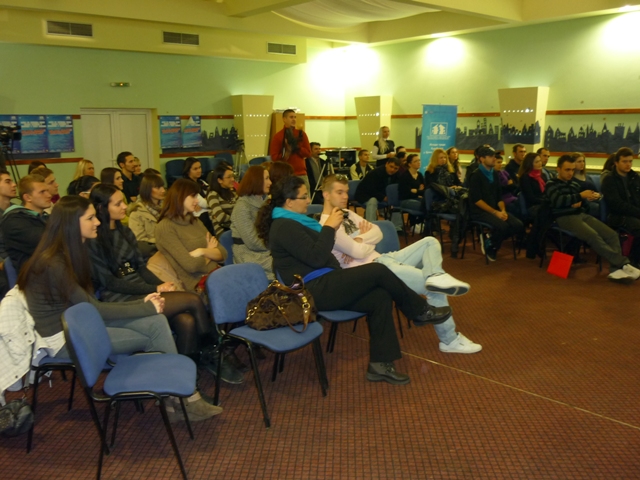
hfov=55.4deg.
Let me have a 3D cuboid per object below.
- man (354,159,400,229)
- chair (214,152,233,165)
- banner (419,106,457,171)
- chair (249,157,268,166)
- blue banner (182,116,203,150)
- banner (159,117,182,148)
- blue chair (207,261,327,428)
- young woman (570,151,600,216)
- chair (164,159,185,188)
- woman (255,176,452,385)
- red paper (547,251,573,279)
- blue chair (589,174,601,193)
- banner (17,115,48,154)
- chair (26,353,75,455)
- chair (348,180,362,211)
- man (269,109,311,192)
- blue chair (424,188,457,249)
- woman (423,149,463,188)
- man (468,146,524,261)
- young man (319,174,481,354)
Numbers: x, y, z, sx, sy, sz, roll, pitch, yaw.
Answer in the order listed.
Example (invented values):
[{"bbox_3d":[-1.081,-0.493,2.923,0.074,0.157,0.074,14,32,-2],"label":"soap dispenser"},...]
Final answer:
[{"bbox_3d":[0.831,-0.581,8.691,0.620,1.180,0.850,-7,12,-29],"label":"man"},{"bbox_3d":[-2.168,-1.628,14.444,0.530,0.820,0.550,-9,13,-37],"label":"chair"},{"bbox_3d":[2.580,-1.854,12.885,0.840,2.020,0.150,-6,12,-27],"label":"banner"},{"bbox_3d":[-1.371,-1.451,14.300,0.540,0.900,0.570,-8,12,-33],"label":"chair"},{"bbox_3d":[-3.367,-2.854,16.200,0.594,0.841,0.020,-9,14,-39],"label":"blue banner"},{"bbox_3d":[-3.505,-2.537,14.400,0.030,0.760,0.530,9,14,44],"label":"banner"},{"bbox_3d":[-0.279,0.556,3.549,0.530,0.800,0.520,8,14,39],"label":"blue chair"},{"bbox_3d":[3.276,-0.409,7.500,0.480,1.270,0.780,-10,14,-40],"label":"young woman"},{"bbox_3d":[-2.950,-1.208,12.900,0.550,0.950,0.580,-8,13,-37],"label":"chair"},{"bbox_3d":[0.223,0.238,3.912,1.200,1.280,0.580,3,11,18],"label":"woman"},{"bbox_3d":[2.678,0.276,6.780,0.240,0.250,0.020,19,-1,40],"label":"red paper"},{"bbox_3d":[4.144,-0.542,9.065,0.530,0.820,0.540,-5,11,-22],"label":"blue chair"},{"bbox_3d":[-5.729,-2.110,12.200,0.030,0.760,0.530,9,14,44],"label":"banner"},{"bbox_3d":[-1.307,0.639,3.252,0.560,0.820,0.530,0,11,4],"label":"chair"},{"bbox_3d":[0.804,-0.435,9.000,0.530,0.830,0.570,-10,14,-43],"label":"chair"},{"bbox_3d":[-0.322,-0.756,7.895,0.560,1.840,0.420,-8,13,-33],"label":"man"},{"bbox_3d":[1.693,-0.262,7.906,0.530,0.820,0.560,-7,12,-31],"label":"blue chair"},{"bbox_3d":[1.690,-0.559,8.350,0.480,1.290,0.780,-10,14,-40],"label":"woman"},{"bbox_3d":[2.095,-0.432,7.250,0.520,1.320,0.680,-9,14,-39],"label":"man"},{"bbox_3d":[0.572,0.151,4.354,1.120,1.280,0.600,4,12,25],"label":"young man"}]

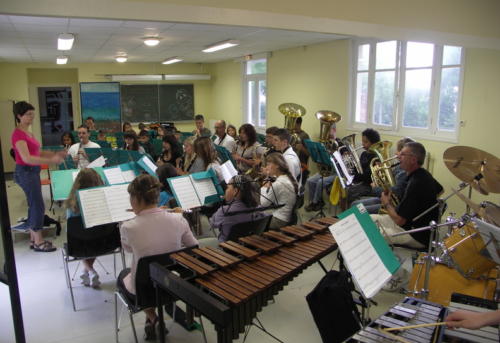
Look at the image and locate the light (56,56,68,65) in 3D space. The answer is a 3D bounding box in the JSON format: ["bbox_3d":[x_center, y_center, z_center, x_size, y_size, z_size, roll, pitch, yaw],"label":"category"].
[{"bbox_3d":[-3.806,-2.261,8.187,0.200,0.090,1.270,-6,12,-25],"label":"light"}]

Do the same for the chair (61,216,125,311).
[{"bbox_3d":[-1.329,0.688,3.428,0.470,0.790,0.520,-7,12,-29],"label":"chair"}]

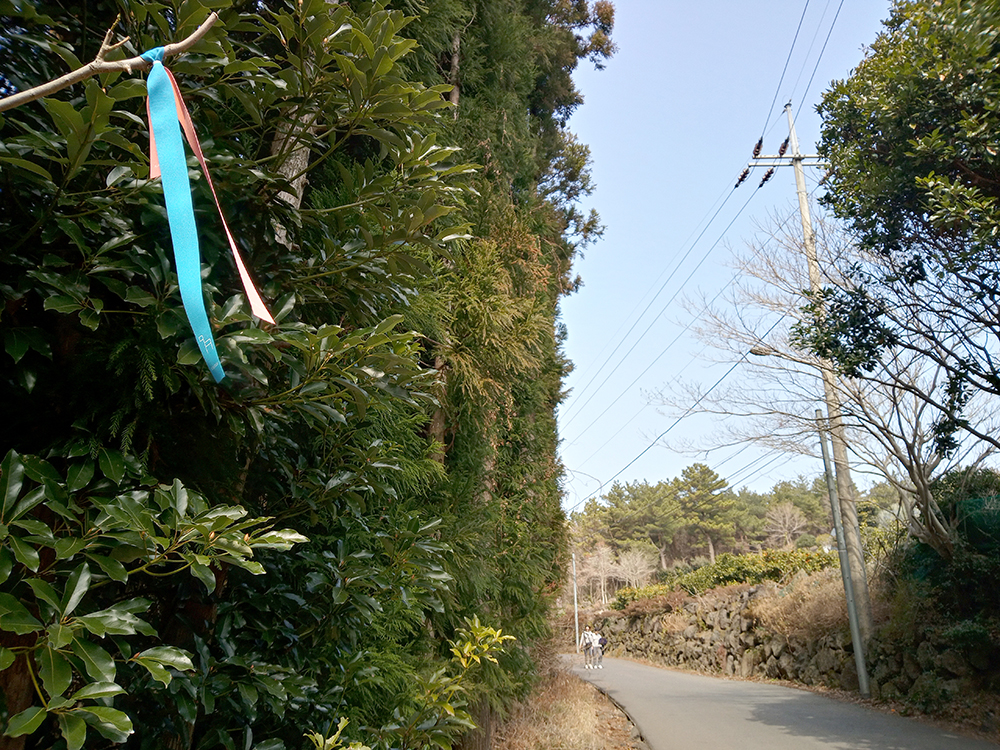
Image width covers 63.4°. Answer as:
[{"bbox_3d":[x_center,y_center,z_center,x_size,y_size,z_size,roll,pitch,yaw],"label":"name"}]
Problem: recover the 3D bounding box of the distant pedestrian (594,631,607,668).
[{"bbox_3d":[4.074,11.133,32.956,0.520,1.580,0.360,-2,-17,2],"label":"distant pedestrian"}]

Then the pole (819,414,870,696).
[{"bbox_3d":[6.947,3.482,16.467,0.170,5.750,0.170,-3,-17,0],"label":"pole"}]

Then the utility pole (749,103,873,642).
[{"bbox_3d":[8.039,-0.744,20.080,2.350,14.030,0.480,-1,-17,0],"label":"utility pole"}]

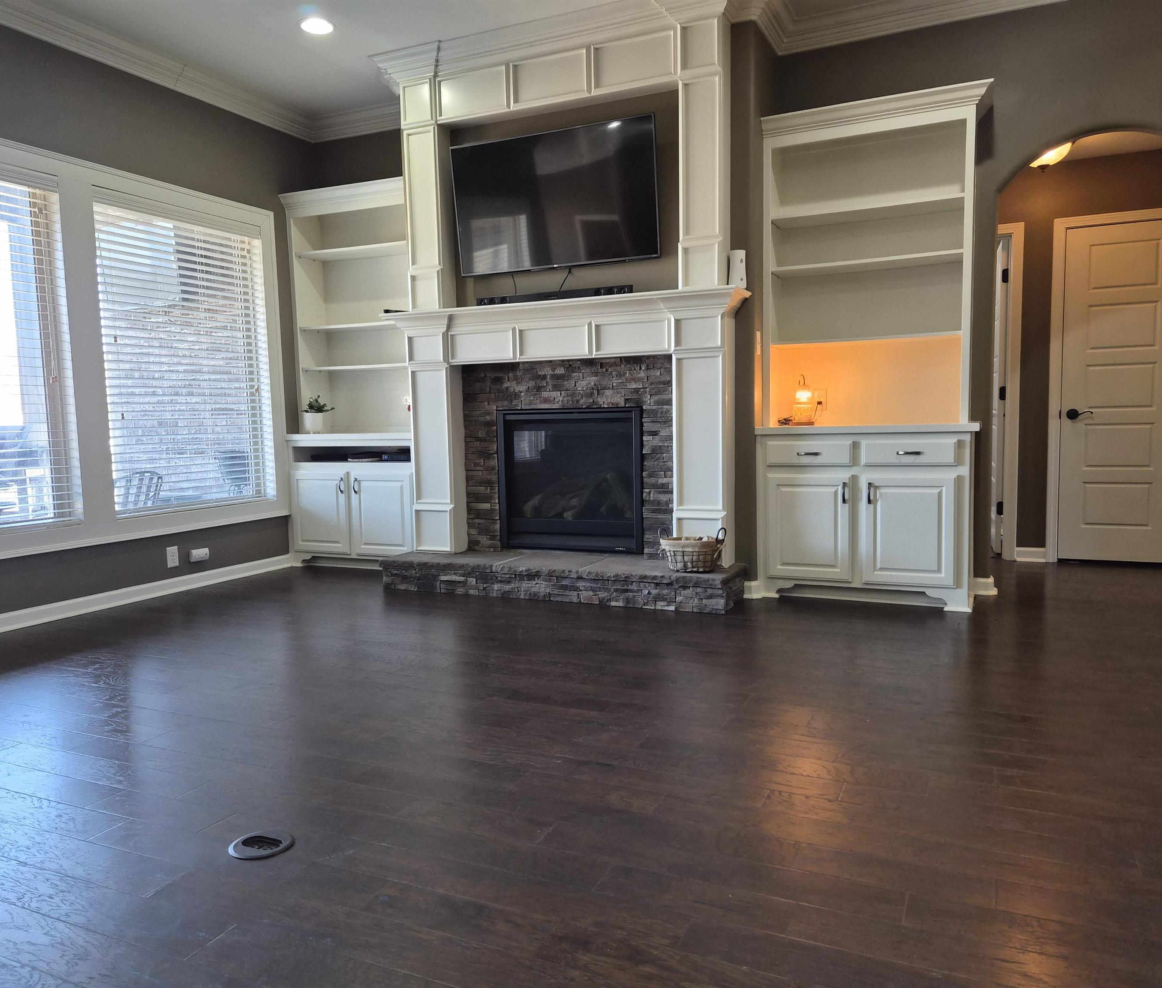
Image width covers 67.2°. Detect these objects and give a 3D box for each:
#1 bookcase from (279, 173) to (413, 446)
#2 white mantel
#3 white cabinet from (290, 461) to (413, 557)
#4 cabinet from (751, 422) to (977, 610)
[{"bbox_3d":[-1.369,-1.166,5.711,1.023,1.568,0.376,1,6,25],"label":"bookcase"},{"bbox_3d":[-0.127,-0.324,4.752,2.099,1.374,0.270,1,6,25],"label":"white mantel"},{"bbox_3d":[-1.360,0.126,5.789,1.023,0.690,0.463,1,6,25],"label":"white cabinet"},{"bbox_3d":[1.458,0.091,4.467,1.034,0.880,0.473,1,6,25],"label":"cabinet"}]

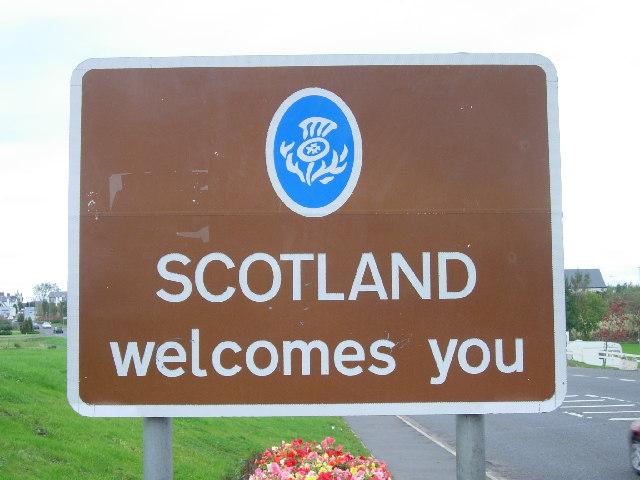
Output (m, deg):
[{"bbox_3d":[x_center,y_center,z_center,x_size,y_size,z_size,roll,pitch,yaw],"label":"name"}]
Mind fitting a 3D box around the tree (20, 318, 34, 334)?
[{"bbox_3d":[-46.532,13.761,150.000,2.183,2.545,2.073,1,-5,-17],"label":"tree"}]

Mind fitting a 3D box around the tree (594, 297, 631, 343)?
[{"bbox_3d":[17.372,4.722,56.000,2.095,2.732,1.991,-2,-5,17],"label":"tree"}]

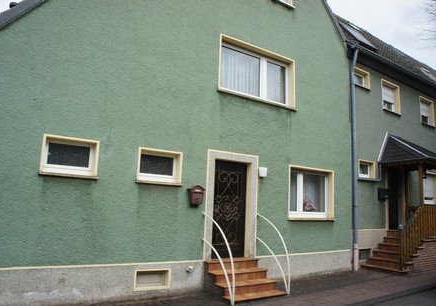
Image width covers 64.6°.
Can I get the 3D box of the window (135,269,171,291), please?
[{"bbox_3d":[-1.199,2.269,6.213,0.678,0.339,0.190,8,-10,-33],"label":"window"}]

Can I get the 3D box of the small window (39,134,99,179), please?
[{"bbox_3d":[-2.416,0.076,5.658,0.863,0.631,0.180,8,-10,-33],"label":"small window"}]

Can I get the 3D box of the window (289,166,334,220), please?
[{"bbox_3d":[2.335,1.025,8.695,1.633,1.270,0.180,8,-10,-33],"label":"window"}]

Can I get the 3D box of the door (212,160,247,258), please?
[{"bbox_3d":[0.207,1.203,7.412,0.976,2.023,0.095,8,-10,-33],"label":"door"}]

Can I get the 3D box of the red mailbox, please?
[{"bbox_3d":[-0.425,0.835,6.696,0.310,0.400,0.160,8,-10,-33],"label":"red mailbox"}]

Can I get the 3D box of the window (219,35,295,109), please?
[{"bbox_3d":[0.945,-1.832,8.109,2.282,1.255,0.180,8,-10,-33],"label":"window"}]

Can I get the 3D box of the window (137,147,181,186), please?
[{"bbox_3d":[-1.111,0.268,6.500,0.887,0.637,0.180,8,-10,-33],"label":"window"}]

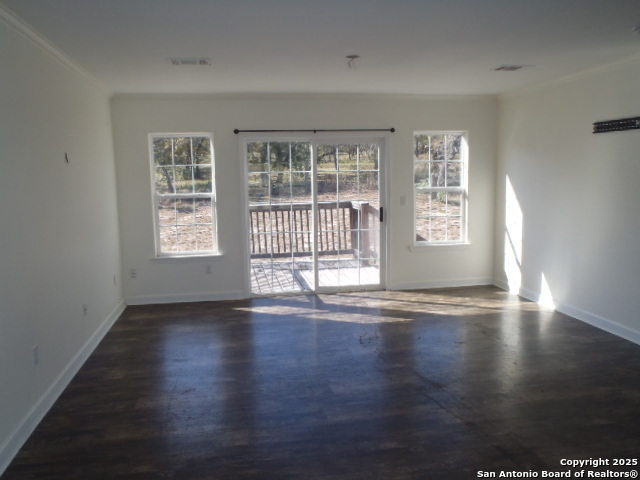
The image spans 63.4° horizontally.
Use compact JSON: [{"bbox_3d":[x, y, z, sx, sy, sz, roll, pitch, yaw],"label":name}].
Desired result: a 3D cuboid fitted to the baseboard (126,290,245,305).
[{"bbox_3d":[-1.657,0.729,6.443,1.430,0.115,0.018,-2,7,-10],"label":"baseboard"}]

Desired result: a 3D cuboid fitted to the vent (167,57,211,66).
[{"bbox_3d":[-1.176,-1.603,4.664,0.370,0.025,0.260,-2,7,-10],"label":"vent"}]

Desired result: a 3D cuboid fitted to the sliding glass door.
[{"bbox_3d":[-0.029,-0.280,6.655,1.800,2.010,0.120,-2,7,-10],"label":"sliding glass door"}]

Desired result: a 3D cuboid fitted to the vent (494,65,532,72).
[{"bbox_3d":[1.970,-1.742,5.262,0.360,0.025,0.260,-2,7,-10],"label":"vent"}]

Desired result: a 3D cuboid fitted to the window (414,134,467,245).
[{"bbox_3d":[1.616,-0.692,6.925,0.750,1.480,0.100,-2,7,-10],"label":"window"}]

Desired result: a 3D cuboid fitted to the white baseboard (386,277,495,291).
[{"bbox_3d":[1.665,0.598,7.056,1.510,0.110,0.018,-2,7,-10],"label":"white baseboard"}]

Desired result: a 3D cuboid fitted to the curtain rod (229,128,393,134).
[{"bbox_3d":[-0.036,-1.355,6.438,2.030,0.055,0.090,-2,7,-10],"label":"curtain rod"}]

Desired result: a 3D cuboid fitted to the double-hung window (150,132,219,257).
[{"bbox_3d":[-1.654,-0.542,6.325,0.750,1.480,0.100,-2,7,-10],"label":"double-hung window"}]

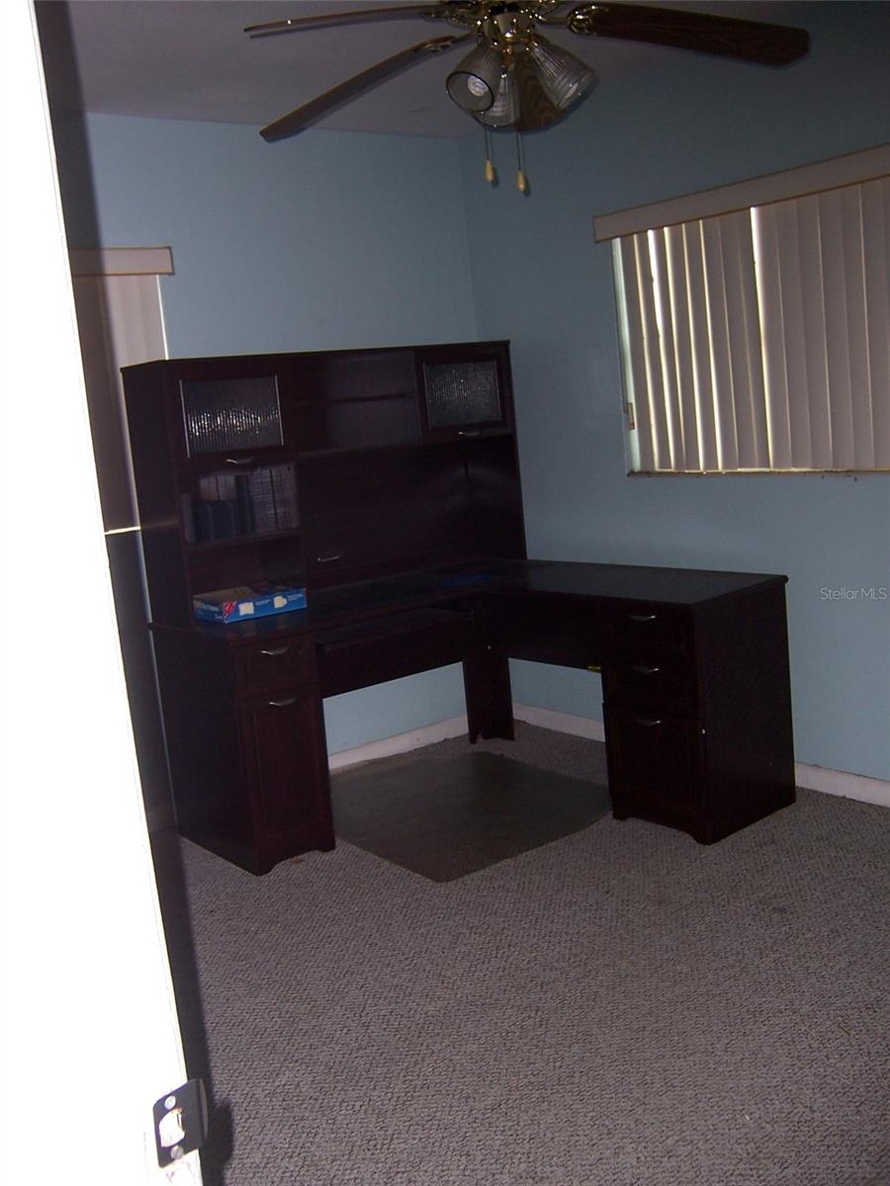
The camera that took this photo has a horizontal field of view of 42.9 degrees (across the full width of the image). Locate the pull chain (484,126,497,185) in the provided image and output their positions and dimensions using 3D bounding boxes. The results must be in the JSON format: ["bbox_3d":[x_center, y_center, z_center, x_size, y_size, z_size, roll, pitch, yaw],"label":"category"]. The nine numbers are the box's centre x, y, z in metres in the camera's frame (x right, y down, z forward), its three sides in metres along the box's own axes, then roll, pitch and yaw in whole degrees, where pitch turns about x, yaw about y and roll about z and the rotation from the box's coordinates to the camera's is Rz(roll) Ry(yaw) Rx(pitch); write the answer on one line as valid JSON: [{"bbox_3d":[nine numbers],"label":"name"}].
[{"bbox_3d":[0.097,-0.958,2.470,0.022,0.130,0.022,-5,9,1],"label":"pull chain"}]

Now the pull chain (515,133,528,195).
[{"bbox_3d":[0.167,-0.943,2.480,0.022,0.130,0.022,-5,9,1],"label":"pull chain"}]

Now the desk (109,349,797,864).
[{"bbox_3d":[0.042,-0.019,3.710,1.495,1.609,1.497,-13,12,-38],"label":"desk"}]

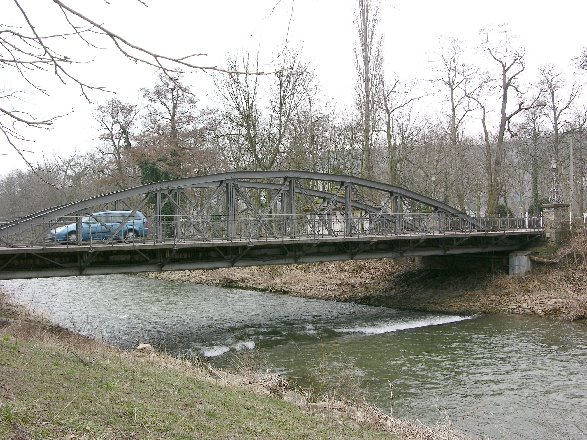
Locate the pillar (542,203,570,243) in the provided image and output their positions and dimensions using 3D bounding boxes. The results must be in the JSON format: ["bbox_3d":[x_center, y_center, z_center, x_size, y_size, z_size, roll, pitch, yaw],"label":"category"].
[{"bbox_3d":[17.150,0.160,38.700,1.250,2.650,1.150,-1,1,-32],"label":"pillar"}]

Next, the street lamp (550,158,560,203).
[{"bbox_3d":[17.130,-2.580,38.800,0.620,2.880,0.620,-1,1,-32],"label":"street lamp"}]

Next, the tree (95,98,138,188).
[{"bbox_3d":[-22.370,-7.390,75.000,5.700,16.000,5.700,0,1,0],"label":"tree"}]

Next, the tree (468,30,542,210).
[{"bbox_3d":[22.400,-9.980,63.000,7.500,20.700,7.300,0,1,0],"label":"tree"}]

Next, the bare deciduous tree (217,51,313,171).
[{"bbox_3d":[-2.740,-7.500,56.000,9.000,17.000,8.500,0,1,0],"label":"bare deciduous tree"}]

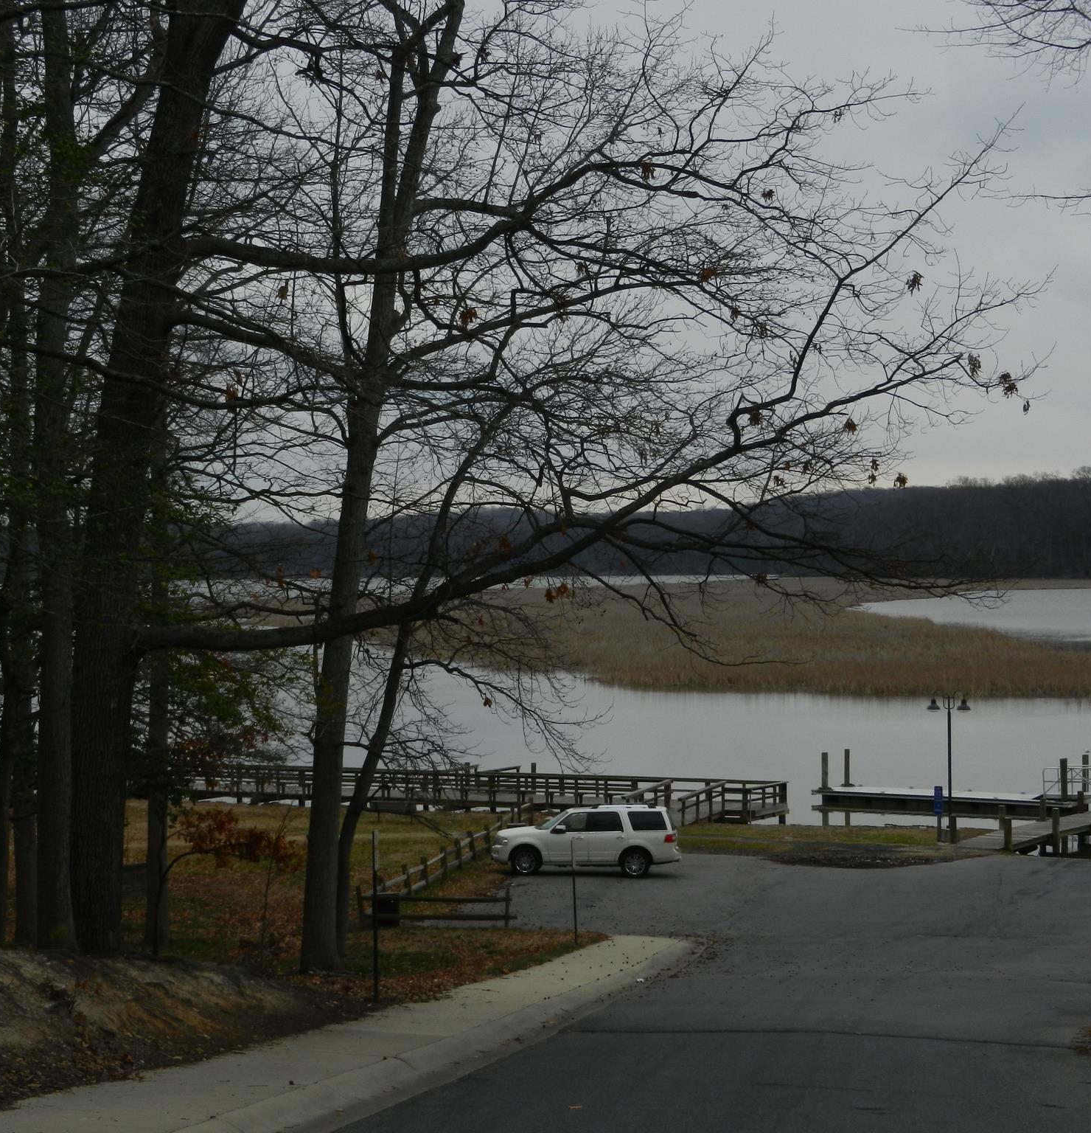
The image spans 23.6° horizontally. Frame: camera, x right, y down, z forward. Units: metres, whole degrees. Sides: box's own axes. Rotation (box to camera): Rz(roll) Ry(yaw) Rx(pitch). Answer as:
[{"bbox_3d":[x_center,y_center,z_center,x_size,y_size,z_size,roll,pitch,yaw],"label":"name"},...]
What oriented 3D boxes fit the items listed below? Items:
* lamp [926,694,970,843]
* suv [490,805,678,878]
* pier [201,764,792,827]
[{"bbox_3d":[13.161,6.609,85.500,1.550,4.860,0.450,0,0,25],"label":"lamp"},{"bbox_3d":[1.100,7.460,71.900,5.290,1.990,2.050,0,0,8],"label":"suv"},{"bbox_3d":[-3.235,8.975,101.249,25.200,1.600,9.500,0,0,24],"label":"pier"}]

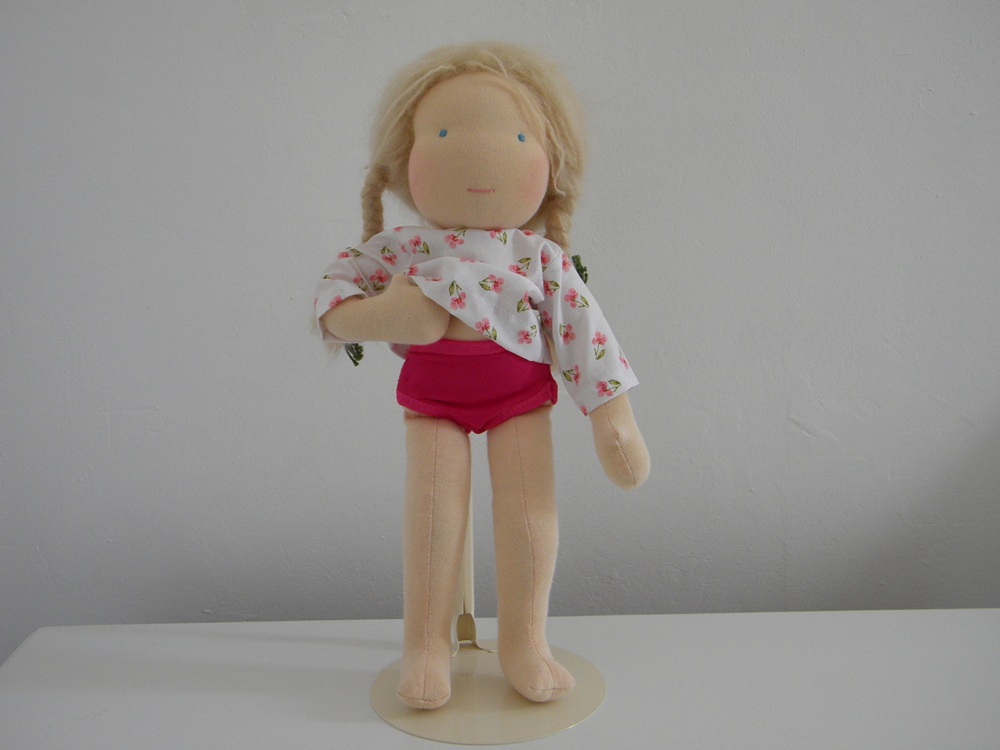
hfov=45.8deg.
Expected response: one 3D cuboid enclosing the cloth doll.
[{"bbox_3d":[-0.009,0.001,0.727,0.201,0.396,0.127,-1,11,-6],"label":"cloth doll"}]

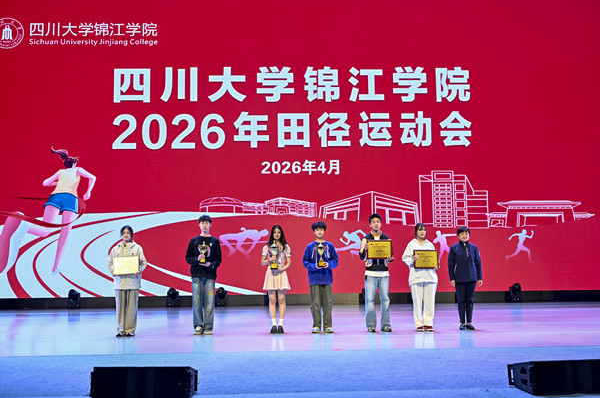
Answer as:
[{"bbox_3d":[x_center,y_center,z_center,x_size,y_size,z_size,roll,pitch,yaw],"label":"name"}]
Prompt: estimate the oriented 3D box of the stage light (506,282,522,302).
[{"bbox_3d":[5.523,2.396,17.101,0.349,0.493,0.290,0,-6,-3],"label":"stage light"}]

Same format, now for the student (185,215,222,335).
[{"bbox_3d":[-1.469,1.155,10.235,0.552,1.812,0.360,0,-6,-6],"label":"student"}]

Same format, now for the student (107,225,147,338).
[{"bbox_3d":[-2.589,1.230,10.065,0.570,1.654,0.400,0,-6,-7],"label":"student"}]

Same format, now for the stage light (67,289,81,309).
[{"bbox_3d":[-5.563,2.470,16.441,0.318,0.471,0.290,0,-6,-3],"label":"stage light"}]

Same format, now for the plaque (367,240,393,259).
[{"bbox_3d":[1.212,0.773,10.098,0.374,0.282,0.030,-3,-10,-1],"label":"plaque"}]

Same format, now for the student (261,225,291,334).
[{"bbox_3d":[-0.371,1.232,10.326,0.455,1.650,0.360,0,-6,-3],"label":"student"}]

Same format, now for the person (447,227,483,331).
[{"bbox_3d":[2.567,1.236,10.457,0.523,1.600,0.320,-1,-6,5],"label":"person"}]

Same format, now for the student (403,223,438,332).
[{"bbox_3d":[1.846,1.205,10.314,0.549,1.652,0.380,0,-6,-3],"label":"student"}]

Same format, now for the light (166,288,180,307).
[{"bbox_3d":[-3.171,2.464,16.665,0.333,0.473,0.290,0,-6,-3],"label":"light"}]

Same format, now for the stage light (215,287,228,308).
[{"bbox_3d":[-1.948,2.452,16.679,0.318,0.471,0.290,0,-6,-3],"label":"stage light"}]

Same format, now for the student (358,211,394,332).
[{"bbox_3d":[1.173,1.137,10.338,0.532,1.806,0.420,-1,-6,0],"label":"student"}]

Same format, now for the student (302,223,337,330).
[{"bbox_3d":[0.310,1.202,10.296,0.540,1.689,0.380,0,-6,-2],"label":"student"}]

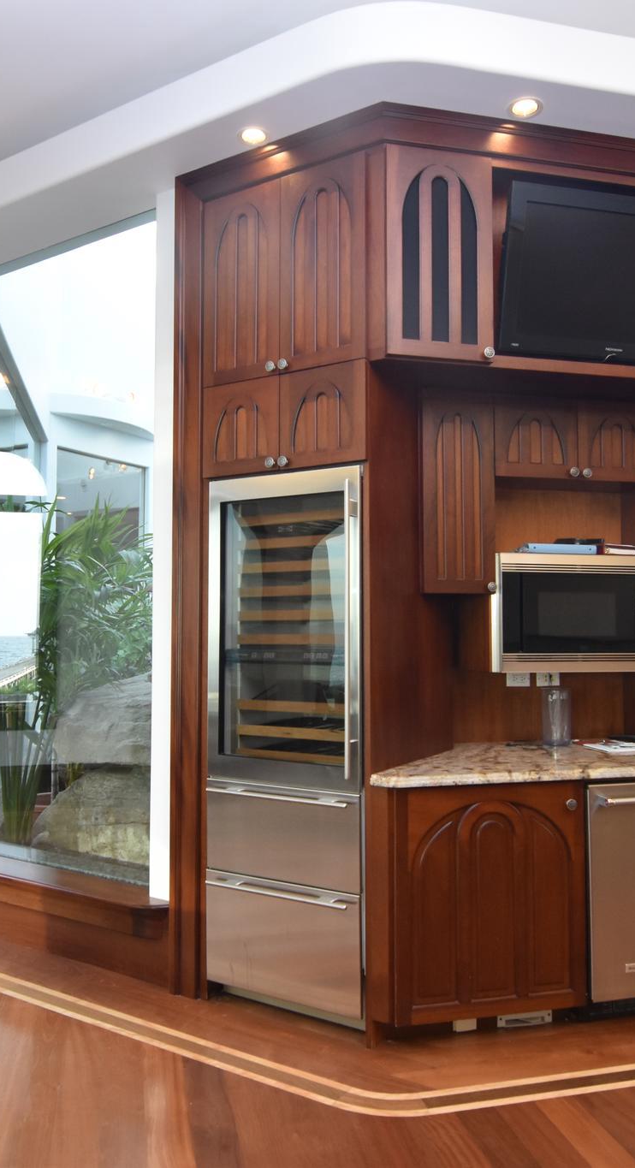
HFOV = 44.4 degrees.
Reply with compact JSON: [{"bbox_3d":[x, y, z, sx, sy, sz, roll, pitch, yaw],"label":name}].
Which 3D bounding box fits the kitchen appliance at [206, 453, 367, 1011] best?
[{"bbox_3d":[0.001,0.602,3.198,0.690,2.020,0.620,-2,-4,29],"label":"kitchen appliance"}]

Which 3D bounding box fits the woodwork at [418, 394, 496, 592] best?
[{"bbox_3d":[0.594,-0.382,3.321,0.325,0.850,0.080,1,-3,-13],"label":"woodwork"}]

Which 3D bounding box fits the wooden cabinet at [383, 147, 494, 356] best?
[{"bbox_3d":[0.401,-1.169,2.992,0.403,0.755,0.400,1,-4,-12],"label":"wooden cabinet"}]

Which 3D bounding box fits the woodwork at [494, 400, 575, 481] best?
[{"bbox_3d":[0.906,-0.593,3.244,0.358,0.312,0.035,1,-4,-11],"label":"woodwork"}]

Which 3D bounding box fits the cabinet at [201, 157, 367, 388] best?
[{"bbox_3d":[-0.041,-1.191,3.208,0.735,0.786,0.450,-2,-3,29],"label":"cabinet"}]

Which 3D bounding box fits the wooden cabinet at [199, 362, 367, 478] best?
[{"bbox_3d":[-0.039,-0.612,3.179,0.732,0.371,0.450,-2,-3,29],"label":"wooden cabinet"}]

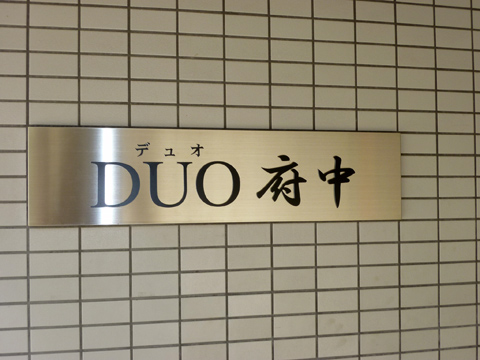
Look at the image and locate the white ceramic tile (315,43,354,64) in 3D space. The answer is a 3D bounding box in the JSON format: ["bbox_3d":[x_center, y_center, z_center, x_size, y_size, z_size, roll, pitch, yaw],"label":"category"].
[{"bbox_3d":[0.210,-0.283,1.306,0.095,0.045,0.008,0,-1,-13],"label":"white ceramic tile"}]

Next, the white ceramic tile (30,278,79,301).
[{"bbox_3d":[-0.371,0.218,1.161,0.095,0.045,0.008,0,-2,-13],"label":"white ceramic tile"}]

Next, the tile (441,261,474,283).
[{"bbox_3d":[0.508,0.216,1.359,0.095,0.045,0.008,0,-1,-13],"label":"tile"}]

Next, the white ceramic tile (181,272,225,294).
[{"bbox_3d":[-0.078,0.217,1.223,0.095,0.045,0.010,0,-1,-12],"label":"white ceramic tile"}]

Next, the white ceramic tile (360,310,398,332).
[{"bbox_3d":[0.313,0.316,1.314,0.095,0.045,0.008,0,-2,-13],"label":"white ceramic tile"}]

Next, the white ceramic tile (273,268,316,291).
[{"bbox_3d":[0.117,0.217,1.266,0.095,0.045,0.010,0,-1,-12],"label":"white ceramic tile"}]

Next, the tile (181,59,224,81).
[{"bbox_3d":[-0.082,-0.232,1.239,0.095,0.045,0.008,0,-2,-13],"label":"tile"}]

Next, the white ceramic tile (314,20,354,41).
[{"bbox_3d":[0.211,-0.333,1.307,0.095,0.045,0.008,0,-1,-13],"label":"white ceramic tile"}]

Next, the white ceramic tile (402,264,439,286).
[{"bbox_3d":[0.410,0.216,1.337,0.095,0.045,0.008,0,-1,-13],"label":"white ceramic tile"}]

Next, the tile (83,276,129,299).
[{"bbox_3d":[-0.274,0.218,1.184,0.096,0.045,0.009,0,-2,-13],"label":"tile"}]

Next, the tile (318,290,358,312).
[{"bbox_3d":[0.215,0.267,1.292,0.096,0.045,0.009,0,-2,-13],"label":"tile"}]

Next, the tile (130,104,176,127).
[{"bbox_3d":[-0.179,-0.132,1.215,0.096,0.045,0.009,0,-2,-13],"label":"tile"}]

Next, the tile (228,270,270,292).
[{"bbox_3d":[0.019,0.217,1.250,0.095,0.045,0.008,0,-1,-13],"label":"tile"}]

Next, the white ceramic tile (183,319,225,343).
[{"bbox_3d":[-0.078,0.318,1.225,0.095,0.045,0.008,0,-2,-13],"label":"white ceramic tile"}]

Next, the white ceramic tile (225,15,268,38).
[{"bbox_3d":[0.015,-0.333,1.263,0.095,0.045,0.008,0,-1,-13],"label":"white ceramic tile"}]

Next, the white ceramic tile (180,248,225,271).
[{"bbox_3d":[-0.079,0.168,1.228,0.095,0.045,0.008,0,-2,-13],"label":"white ceramic tile"}]

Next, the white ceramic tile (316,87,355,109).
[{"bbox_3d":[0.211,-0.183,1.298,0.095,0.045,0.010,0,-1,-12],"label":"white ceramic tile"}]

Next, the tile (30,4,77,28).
[{"bbox_3d":[-0.375,-0.331,1.176,0.095,0.045,0.008,0,-1,-13],"label":"tile"}]

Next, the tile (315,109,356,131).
[{"bbox_3d":[0.212,-0.133,1.304,0.095,0.045,0.008,0,-2,-13],"label":"tile"}]

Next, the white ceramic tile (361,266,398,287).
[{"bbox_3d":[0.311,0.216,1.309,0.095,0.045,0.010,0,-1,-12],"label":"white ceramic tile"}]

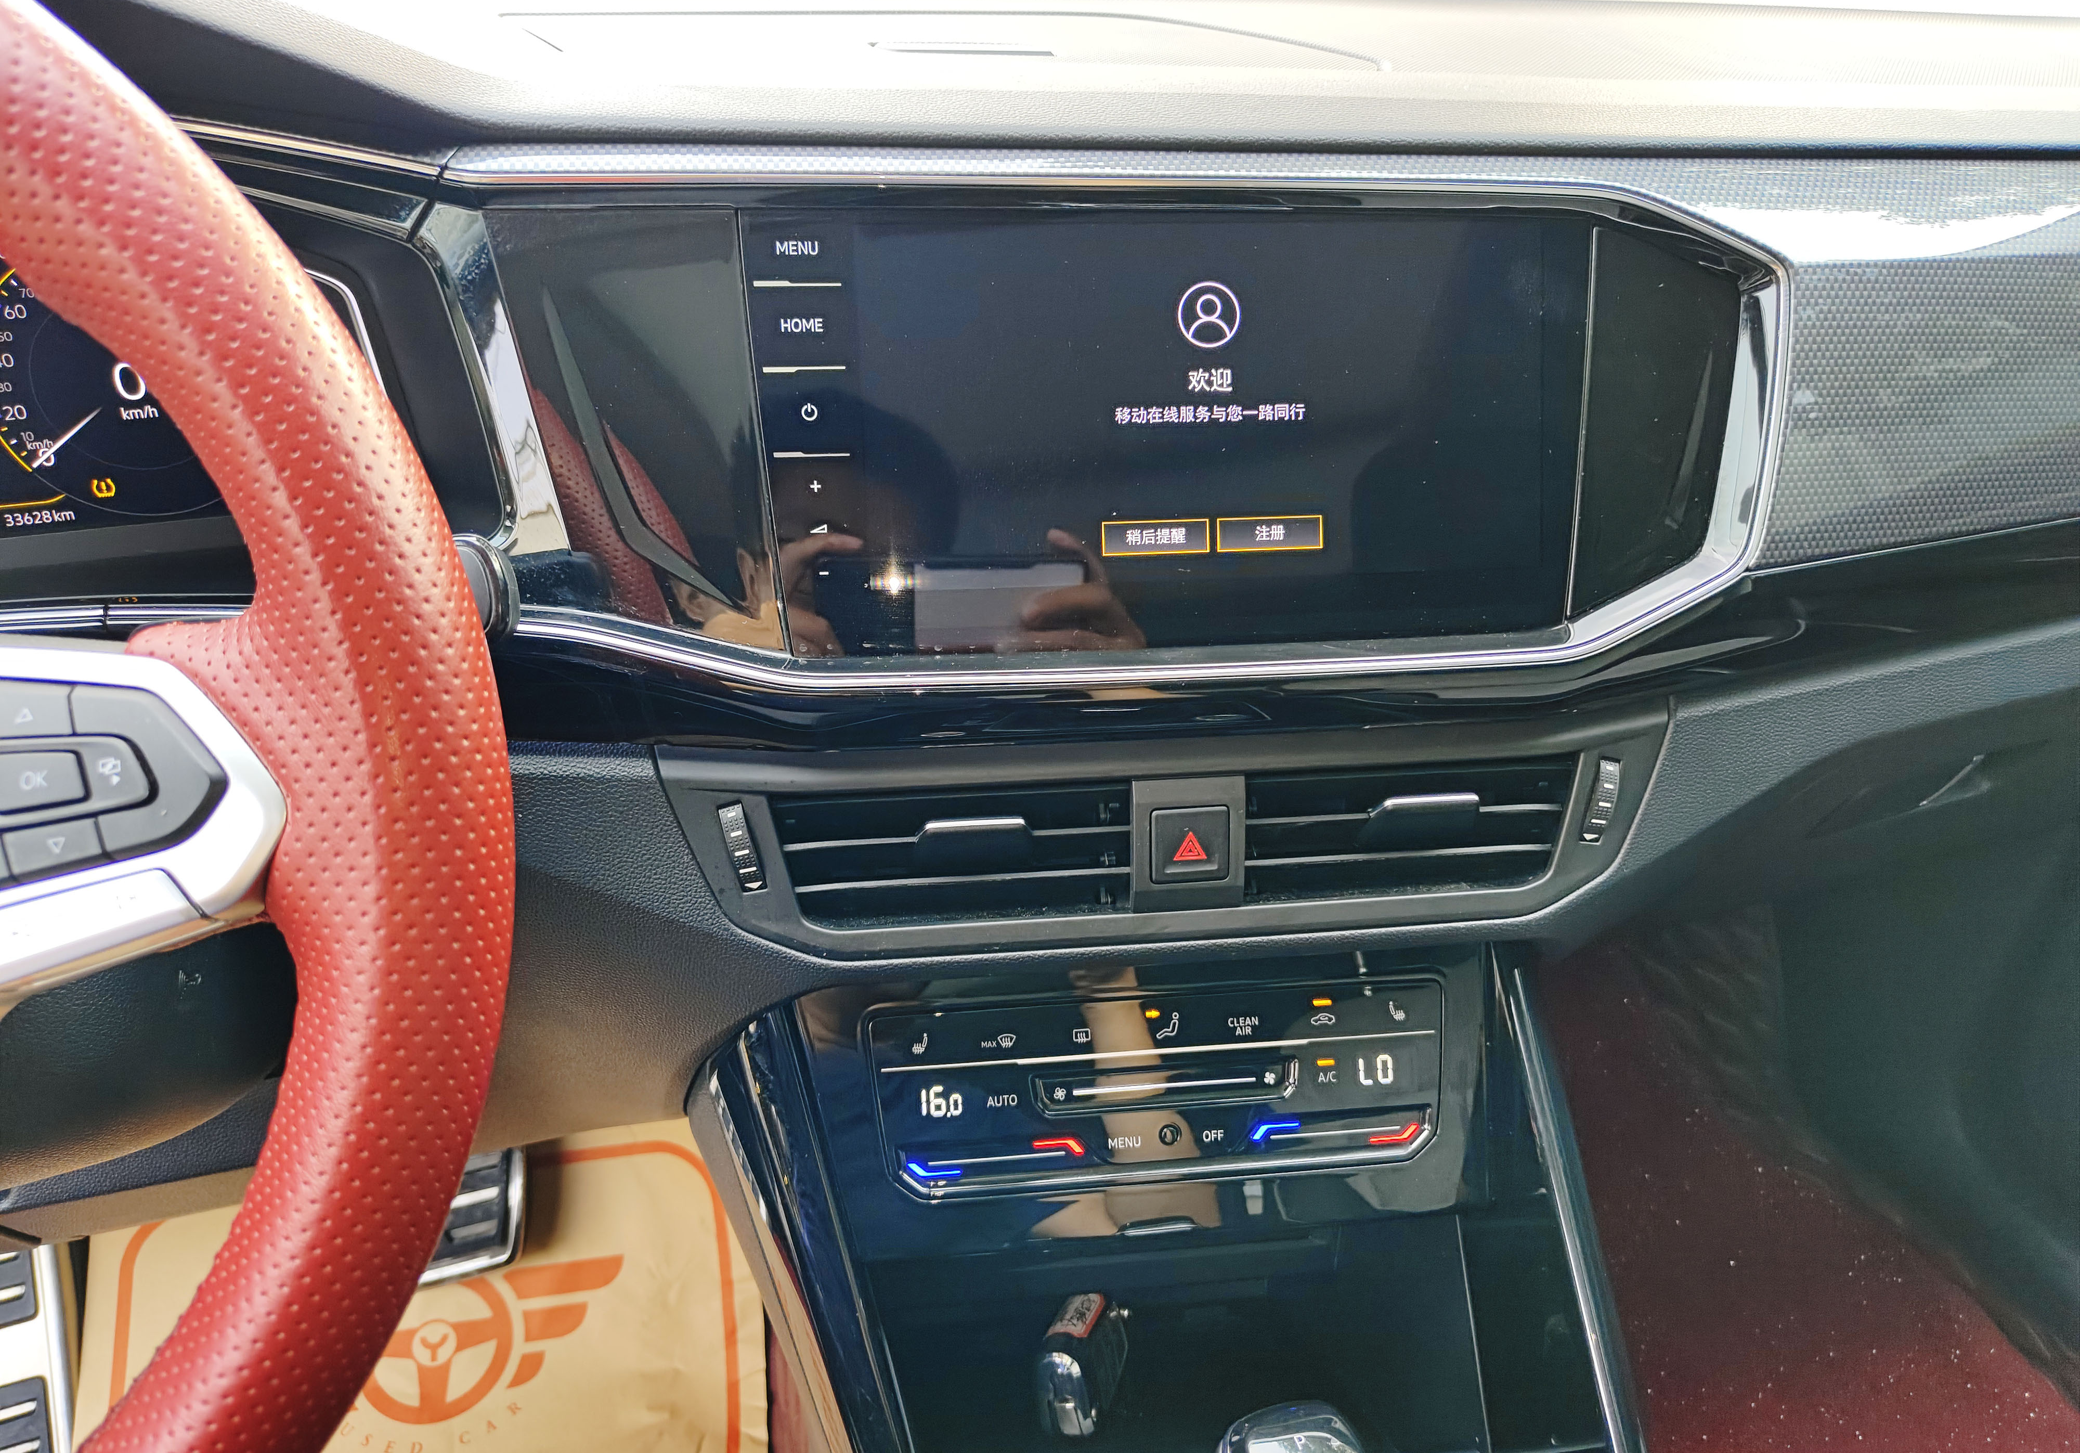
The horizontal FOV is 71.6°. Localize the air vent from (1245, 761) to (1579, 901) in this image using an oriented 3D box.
[{"bbox_3d":[0.119,0.032,0.477,0.111,0.043,0.030,-2,9,-7],"label":"air vent"}]

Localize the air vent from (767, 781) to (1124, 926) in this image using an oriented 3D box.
[{"bbox_3d":[-0.028,0.038,0.460,0.112,0.041,0.030,-2,9,-7],"label":"air vent"}]

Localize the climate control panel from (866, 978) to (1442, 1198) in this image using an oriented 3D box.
[{"bbox_3d":[0.043,0.128,0.520,0.207,0.065,0.020,-2,3,-7],"label":"climate control panel"}]

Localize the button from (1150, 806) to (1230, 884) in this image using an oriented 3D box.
[{"bbox_3d":[0.047,0.037,0.465,0.026,0.024,0.012,-2,8,-7],"label":"button"}]

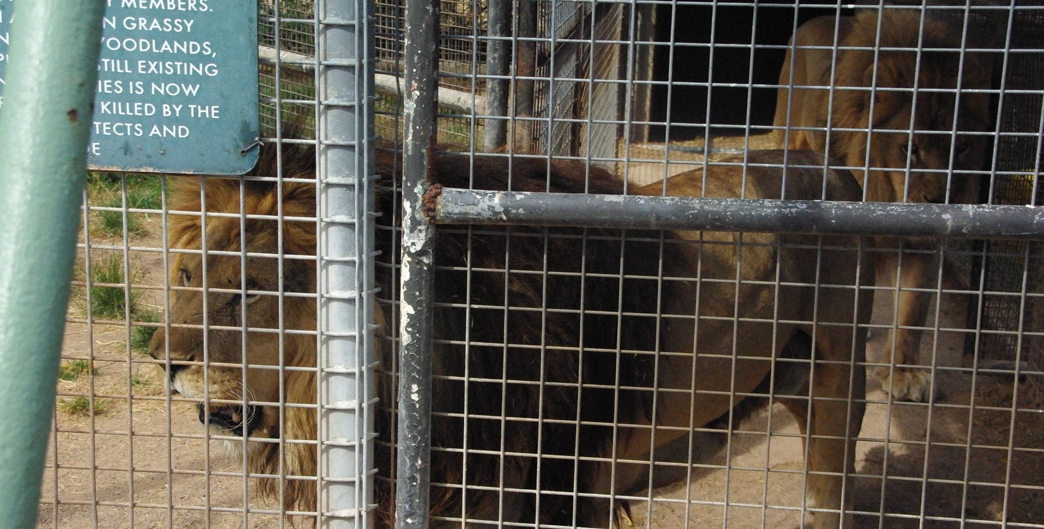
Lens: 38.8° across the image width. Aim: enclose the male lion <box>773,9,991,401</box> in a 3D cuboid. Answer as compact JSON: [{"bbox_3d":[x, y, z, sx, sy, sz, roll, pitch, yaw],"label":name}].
[{"bbox_3d":[1.159,-0.272,5.012,0.480,1.170,1.750,2,14,0],"label":"male lion"}]

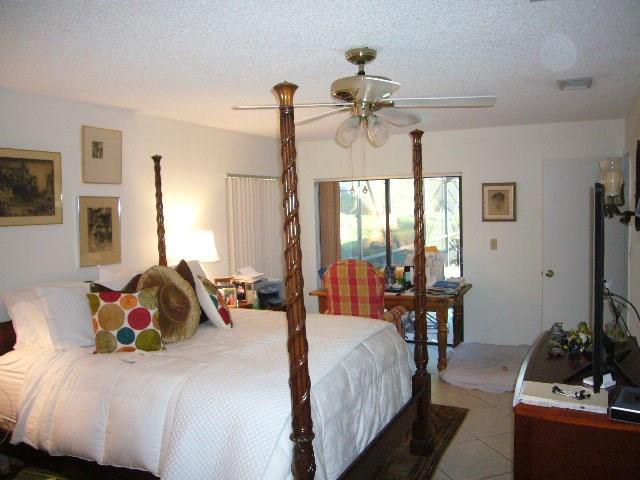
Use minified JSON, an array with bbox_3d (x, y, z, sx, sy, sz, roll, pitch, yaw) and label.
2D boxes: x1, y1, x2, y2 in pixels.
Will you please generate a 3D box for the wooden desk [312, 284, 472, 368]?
[{"bbox_3d":[0.744,0.874,5.266,1.450,0.770,0.700,0,4,23],"label":"wooden desk"}]

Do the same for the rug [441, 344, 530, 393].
[{"bbox_3d":[1.657,1.211,5.008,0.870,0.080,1.250,0,4,28],"label":"rug"}]

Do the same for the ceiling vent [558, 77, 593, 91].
[{"bbox_3d":[1.844,-1.110,3.733,0.220,0.035,0.330,1,4,28],"label":"ceiling vent"}]

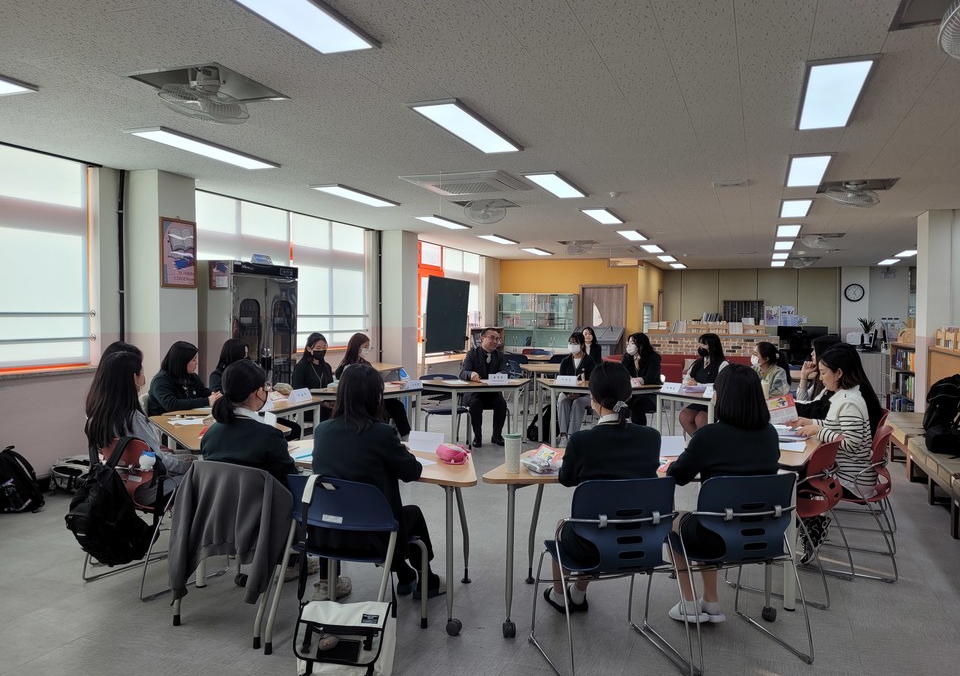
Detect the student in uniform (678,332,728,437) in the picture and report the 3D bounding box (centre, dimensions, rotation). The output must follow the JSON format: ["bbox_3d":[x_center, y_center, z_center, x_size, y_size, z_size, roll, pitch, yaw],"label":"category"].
[{"bbox_3d":[2.412,0.591,7.754,0.450,1.260,0.700,2,2,41],"label":"student in uniform"}]

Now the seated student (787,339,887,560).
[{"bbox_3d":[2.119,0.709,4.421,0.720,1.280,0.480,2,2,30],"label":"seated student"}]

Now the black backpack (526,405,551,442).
[{"bbox_3d":[0.737,0.967,8.499,0.240,0.440,0.310,2,2,45],"label":"black backpack"}]

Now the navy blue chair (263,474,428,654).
[{"bbox_3d":[-0.561,0.917,3.108,0.480,0.790,0.520,1,2,19],"label":"navy blue chair"}]

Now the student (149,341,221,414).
[{"bbox_3d":[-2.160,0.636,5.341,0.700,1.240,0.500,1,2,18],"label":"student"}]

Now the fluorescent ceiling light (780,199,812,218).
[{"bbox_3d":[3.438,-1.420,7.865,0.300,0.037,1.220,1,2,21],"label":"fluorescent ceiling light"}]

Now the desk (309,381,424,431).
[{"bbox_3d":[-1.101,0.869,7.371,0.640,0.700,1.450,1,2,42],"label":"desk"}]

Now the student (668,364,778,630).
[{"bbox_3d":[1.050,0.722,3.272,0.490,1.200,0.630,0,2,-14],"label":"student"}]

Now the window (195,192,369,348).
[{"bbox_3d":[-2.249,-0.676,8.698,0.120,1.640,3.450,1,2,21],"label":"window"}]

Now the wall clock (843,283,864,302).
[{"bbox_3d":[9.019,-1.075,17.339,0.440,0.440,0.050,1,2,21],"label":"wall clock"}]

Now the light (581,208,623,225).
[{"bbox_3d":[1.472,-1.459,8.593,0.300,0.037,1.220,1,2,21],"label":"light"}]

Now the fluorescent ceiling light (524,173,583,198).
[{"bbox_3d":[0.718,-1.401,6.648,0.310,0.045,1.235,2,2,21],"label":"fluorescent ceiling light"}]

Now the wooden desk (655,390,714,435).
[{"bbox_3d":[2.177,0.885,6.944,0.640,0.700,1.450,-1,2,-29],"label":"wooden desk"}]

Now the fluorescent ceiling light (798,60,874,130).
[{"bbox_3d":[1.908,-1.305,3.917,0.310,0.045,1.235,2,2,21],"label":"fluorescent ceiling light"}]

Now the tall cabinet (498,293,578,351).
[{"bbox_3d":[1.252,0.028,15.561,1.662,1.930,0.400,1,2,21],"label":"tall cabinet"}]

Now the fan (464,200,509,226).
[{"bbox_3d":[0.062,-1.425,8.093,0.470,0.300,0.460,0,1,10],"label":"fan"}]

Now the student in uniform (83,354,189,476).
[{"bbox_3d":[-1.785,0.677,3.932,0.680,1.200,0.460,-1,2,-45],"label":"student in uniform"}]

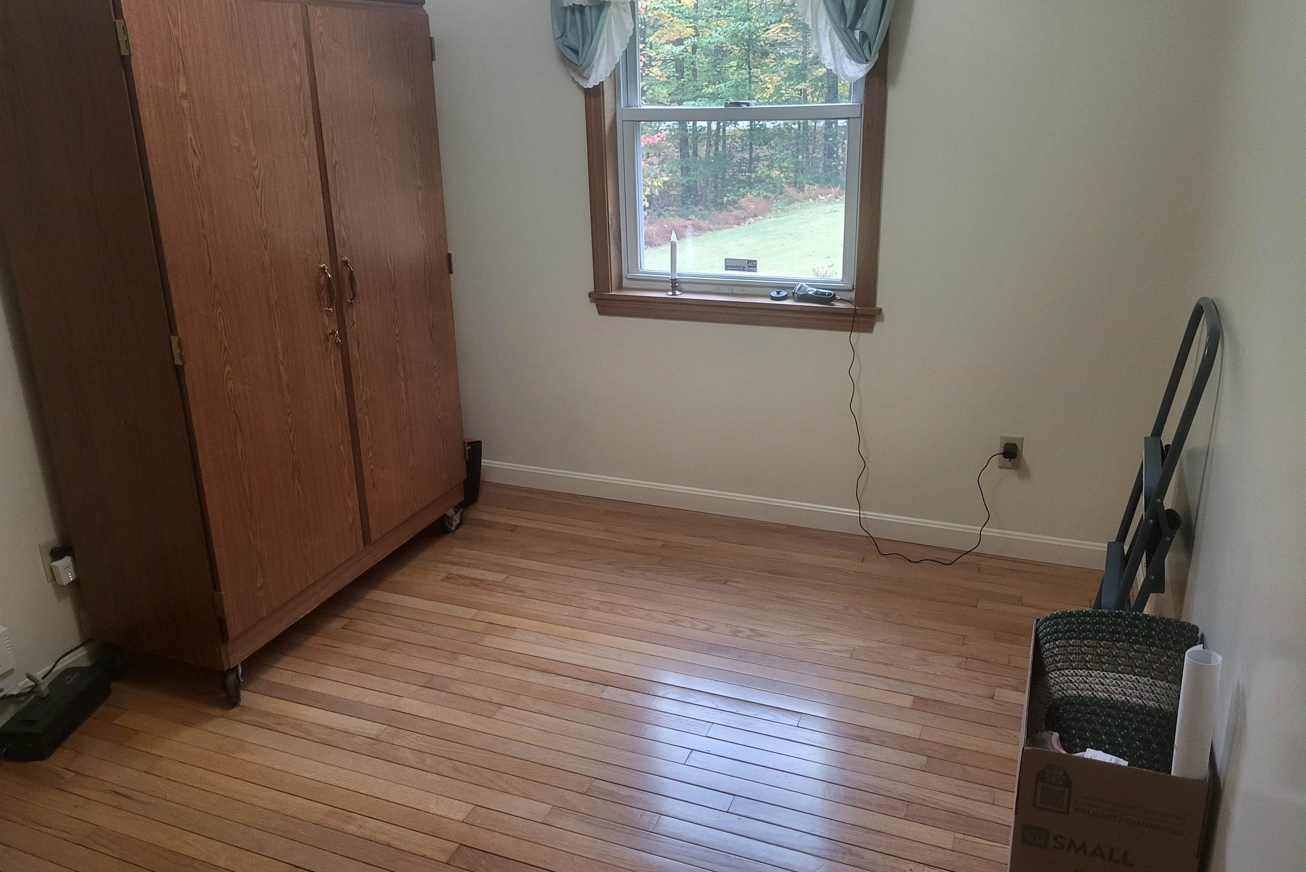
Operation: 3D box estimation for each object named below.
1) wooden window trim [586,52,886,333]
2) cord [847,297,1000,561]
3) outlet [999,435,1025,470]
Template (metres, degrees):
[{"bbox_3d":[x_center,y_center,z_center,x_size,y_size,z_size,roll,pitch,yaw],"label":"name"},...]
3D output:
[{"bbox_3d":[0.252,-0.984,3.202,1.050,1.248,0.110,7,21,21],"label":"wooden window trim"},{"bbox_3d":[0.874,-0.003,3.207,0.530,0.815,0.135,7,21,21],"label":"cord"},{"bbox_3d":[1.160,0.054,3.182,0.070,0.114,0.012,7,21,21],"label":"outlet"}]

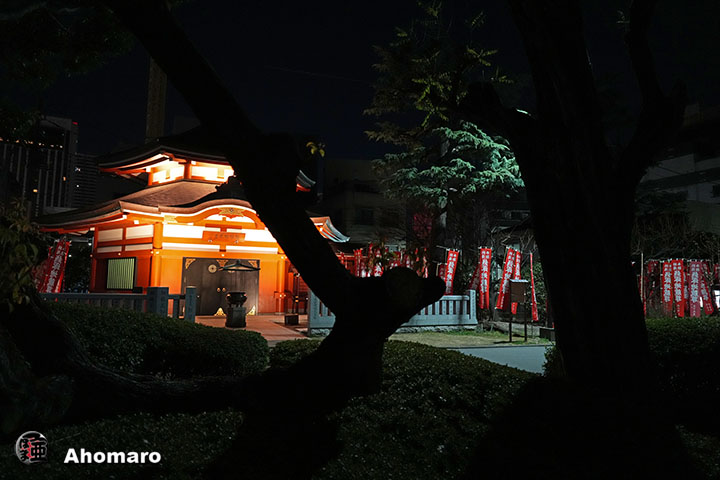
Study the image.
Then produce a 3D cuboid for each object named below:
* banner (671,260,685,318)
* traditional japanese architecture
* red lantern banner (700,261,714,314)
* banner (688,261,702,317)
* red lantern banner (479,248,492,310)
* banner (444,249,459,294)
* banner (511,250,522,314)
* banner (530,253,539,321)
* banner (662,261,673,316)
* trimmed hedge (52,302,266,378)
[{"bbox_3d":[10.141,1.555,14.600,0.410,1.800,0.070,1,-6,-6],"label":"banner"},{"bbox_3d":[-7.144,-1.381,22.593,14.530,9.484,12.584,3,-6,-23],"label":"traditional japanese architecture"},{"bbox_3d":[11.634,1.640,15.400,0.410,1.800,0.070,-3,-5,-12],"label":"red lantern banner"},{"bbox_3d":[10.883,1.603,14.900,0.410,1.800,0.070,5,-6,-6],"label":"banner"},{"bbox_3d":[3.810,1.185,13.800,0.410,1.800,0.070,4,-7,-28],"label":"red lantern banner"},{"bbox_3d":[2.868,1.198,14.500,0.410,1.800,0.070,20,-16,-35],"label":"banner"},{"bbox_3d":[4.471,1.225,13.100,0.410,1.800,0.070,13,-12,-39],"label":"banner"},{"bbox_3d":[4.685,1.267,12.400,0.070,1.800,0.410,-3,-4,33],"label":"banner"},{"bbox_3d":[10.043,1.598,15.000,0.410,1.800,0.070,4,-6,-8],"label":"banner"},{"bbox_3d":[-3.172,1.528,7.580,3.400,0.900,1.900,2,-6,-12],"label":"trimmed hedge"}]

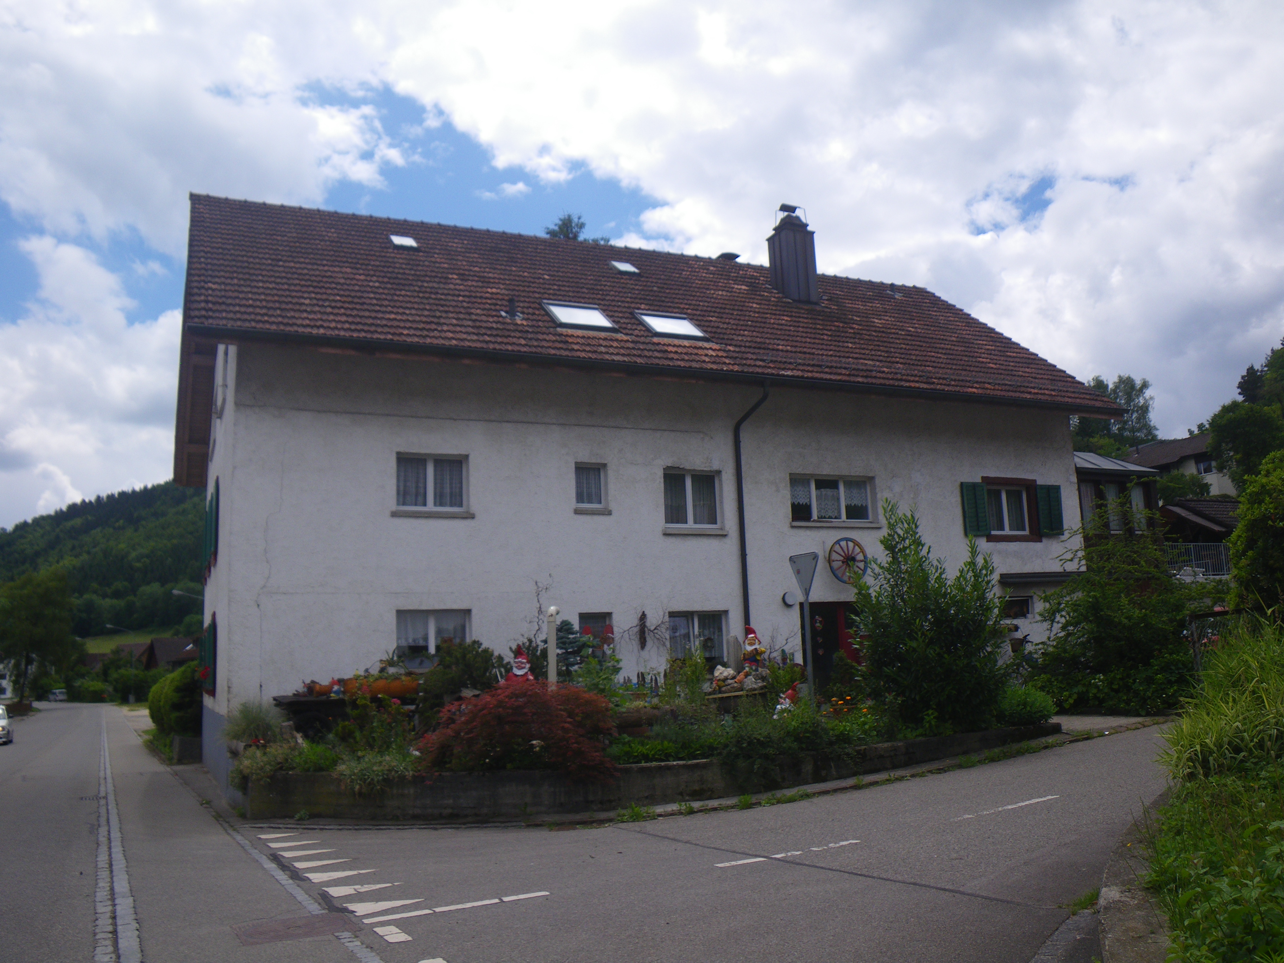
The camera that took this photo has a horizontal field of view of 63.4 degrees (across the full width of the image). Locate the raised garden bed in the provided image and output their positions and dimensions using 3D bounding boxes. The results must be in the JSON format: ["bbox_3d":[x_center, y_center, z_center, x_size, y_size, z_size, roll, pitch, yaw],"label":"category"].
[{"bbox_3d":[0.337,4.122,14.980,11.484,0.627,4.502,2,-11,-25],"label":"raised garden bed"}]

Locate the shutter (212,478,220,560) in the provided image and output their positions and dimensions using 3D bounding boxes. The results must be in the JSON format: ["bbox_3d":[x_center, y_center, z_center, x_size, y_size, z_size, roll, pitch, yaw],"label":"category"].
[{"bbox_3d":[-8.043,0.680,19.602,0.060,1.427,0.658,2,-11,-25],"label":"shutter"}]

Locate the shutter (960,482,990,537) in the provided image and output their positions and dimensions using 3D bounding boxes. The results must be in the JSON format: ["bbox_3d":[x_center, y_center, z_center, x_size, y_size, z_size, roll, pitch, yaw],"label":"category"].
[{"bbox_3d":[7.211,0.600,22.417,0.727,1.172,0.060,2,-11,-25],"label":"shutter"}]

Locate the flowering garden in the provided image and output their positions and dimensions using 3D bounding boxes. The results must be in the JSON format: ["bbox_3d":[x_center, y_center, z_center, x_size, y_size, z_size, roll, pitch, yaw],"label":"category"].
[{"bbox_3d":[0.094,2.246,15.424,11.281,3.642,4.553,2,-11,-25],"label":"flowering garden"}]

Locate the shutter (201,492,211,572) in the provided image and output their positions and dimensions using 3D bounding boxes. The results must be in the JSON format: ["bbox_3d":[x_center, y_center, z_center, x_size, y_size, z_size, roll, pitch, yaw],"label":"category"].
[{"bbox_3d":[-9.185,1.072,22.053,0.060,1.437,0.658,2,-11,-25],"label":"shutter"}]

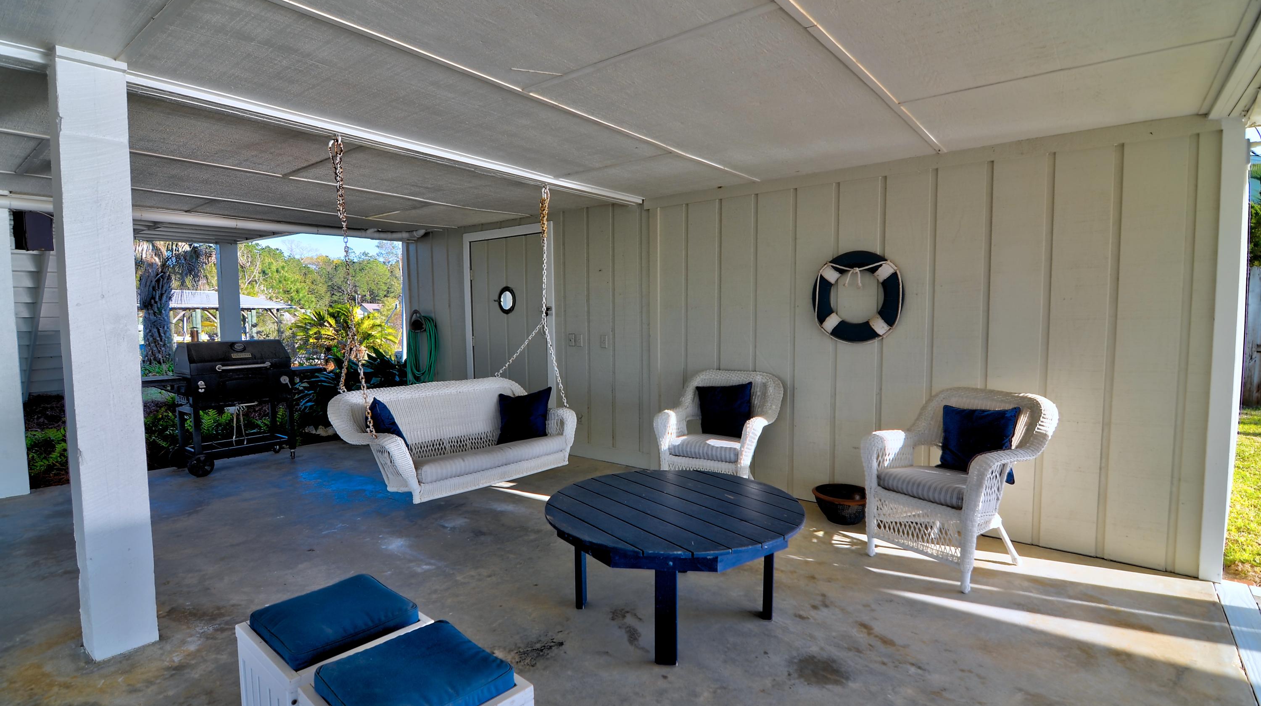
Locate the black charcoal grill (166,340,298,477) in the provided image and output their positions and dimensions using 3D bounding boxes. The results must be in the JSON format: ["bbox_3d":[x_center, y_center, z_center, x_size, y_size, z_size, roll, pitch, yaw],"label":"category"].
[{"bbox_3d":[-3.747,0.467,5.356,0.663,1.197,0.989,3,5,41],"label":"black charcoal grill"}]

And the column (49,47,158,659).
[{"bbox_3d":[-2.178,0.037,2.313,0.193,2.413,0.193,3,5,41],"label":"column"}]

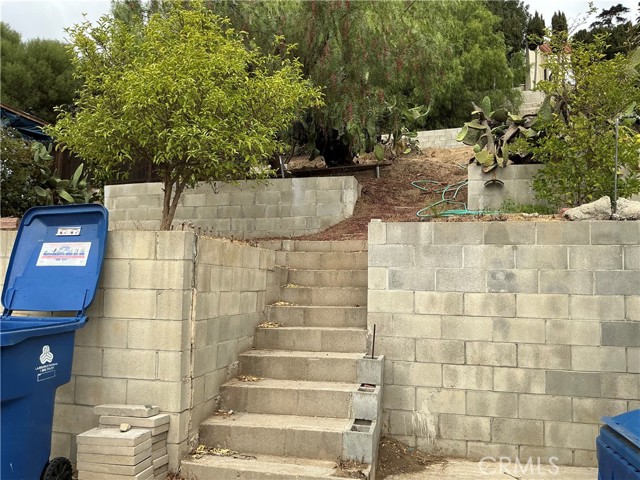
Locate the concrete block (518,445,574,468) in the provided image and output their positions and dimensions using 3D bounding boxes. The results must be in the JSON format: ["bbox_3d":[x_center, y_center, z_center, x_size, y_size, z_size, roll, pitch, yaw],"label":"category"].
[{"bbox_3d":[1.839,1.754,4.249,0.395,0.180,0.190,0,-3,14],"label":"concrete block"}]

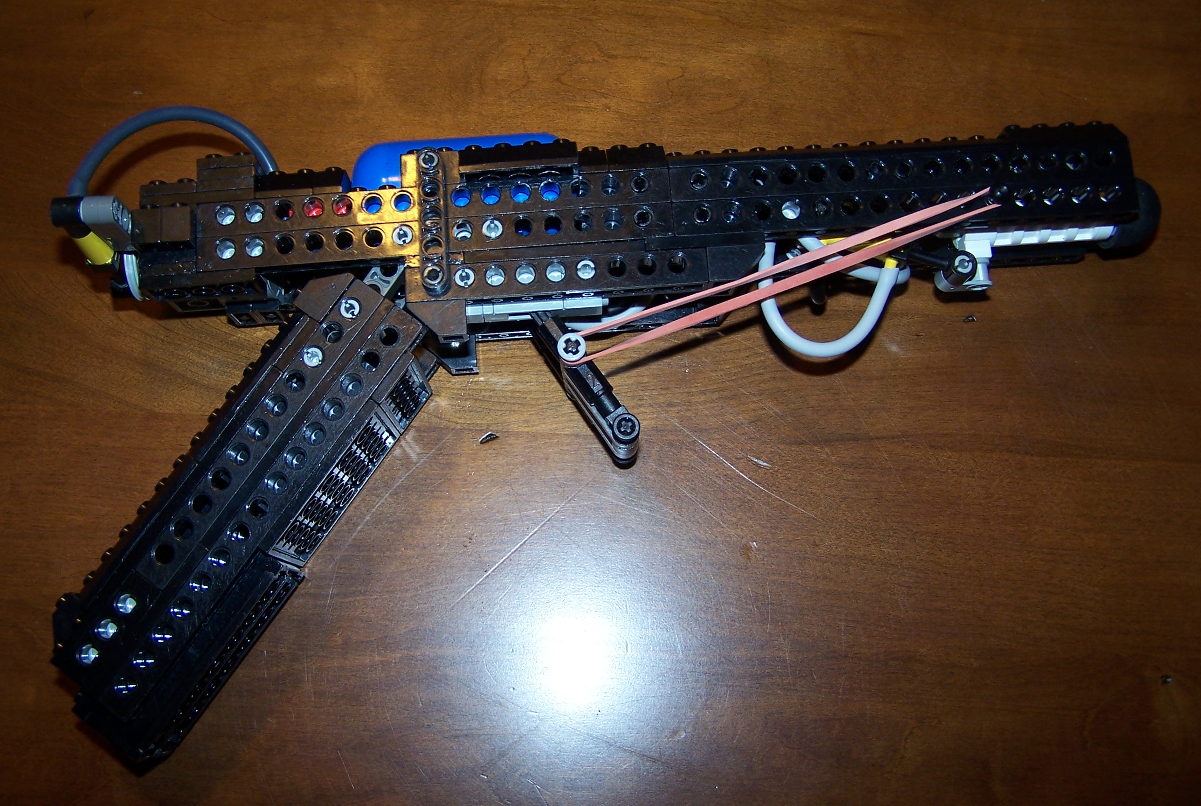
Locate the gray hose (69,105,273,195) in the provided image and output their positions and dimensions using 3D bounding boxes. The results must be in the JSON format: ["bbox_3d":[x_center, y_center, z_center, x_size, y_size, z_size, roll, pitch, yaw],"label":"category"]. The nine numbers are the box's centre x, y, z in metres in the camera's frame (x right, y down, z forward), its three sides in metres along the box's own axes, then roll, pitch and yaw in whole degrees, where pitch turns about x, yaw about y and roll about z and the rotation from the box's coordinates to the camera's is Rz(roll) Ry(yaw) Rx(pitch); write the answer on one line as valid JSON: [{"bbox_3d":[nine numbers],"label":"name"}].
[{"bbox_3d":[-0.123,-0.072,0.381,0.060,0.009,0.026,-4,78,0],"label":"gray hose"}]

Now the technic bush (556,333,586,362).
[{"bbox_3d":[-0.007,-0.014,0.346,0.007,0.008,0.007,-4,78,0],"label":"technic bush"}]

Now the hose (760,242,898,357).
[{"bbox_3d":[0.063,-0.029,0.362,0.039,0.012,0.033,-4,78,0],"label":"hose"}]

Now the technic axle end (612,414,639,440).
[{"bbox_3d":[0.007,0.007,0.353,0.007,0.008,0.007,-4,78,0],"label":"technic axle end"}]

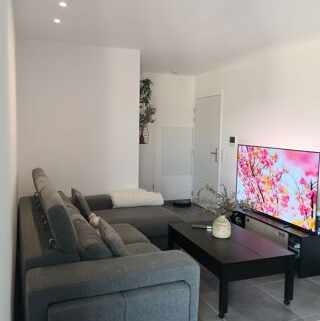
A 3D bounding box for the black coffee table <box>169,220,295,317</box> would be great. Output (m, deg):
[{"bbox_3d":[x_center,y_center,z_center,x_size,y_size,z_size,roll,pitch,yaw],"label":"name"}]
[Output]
[{"bbox_3d":[0.602,0.942,3.146,0.681,0.439,1.114,-1,5,-21],"label":"black coffee table"}]

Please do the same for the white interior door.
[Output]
[{"bbox_3d":[0.870,-0.147,6.235,0.050,2.070,0.940,-1,5,-21],"label":"white interior door"}]

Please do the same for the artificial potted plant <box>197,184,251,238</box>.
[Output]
[{"bbox_3d":[0.609,0.484,3.170,0.490,0.470,0.400,2,5,11],"label":"artificial potted plant"}]

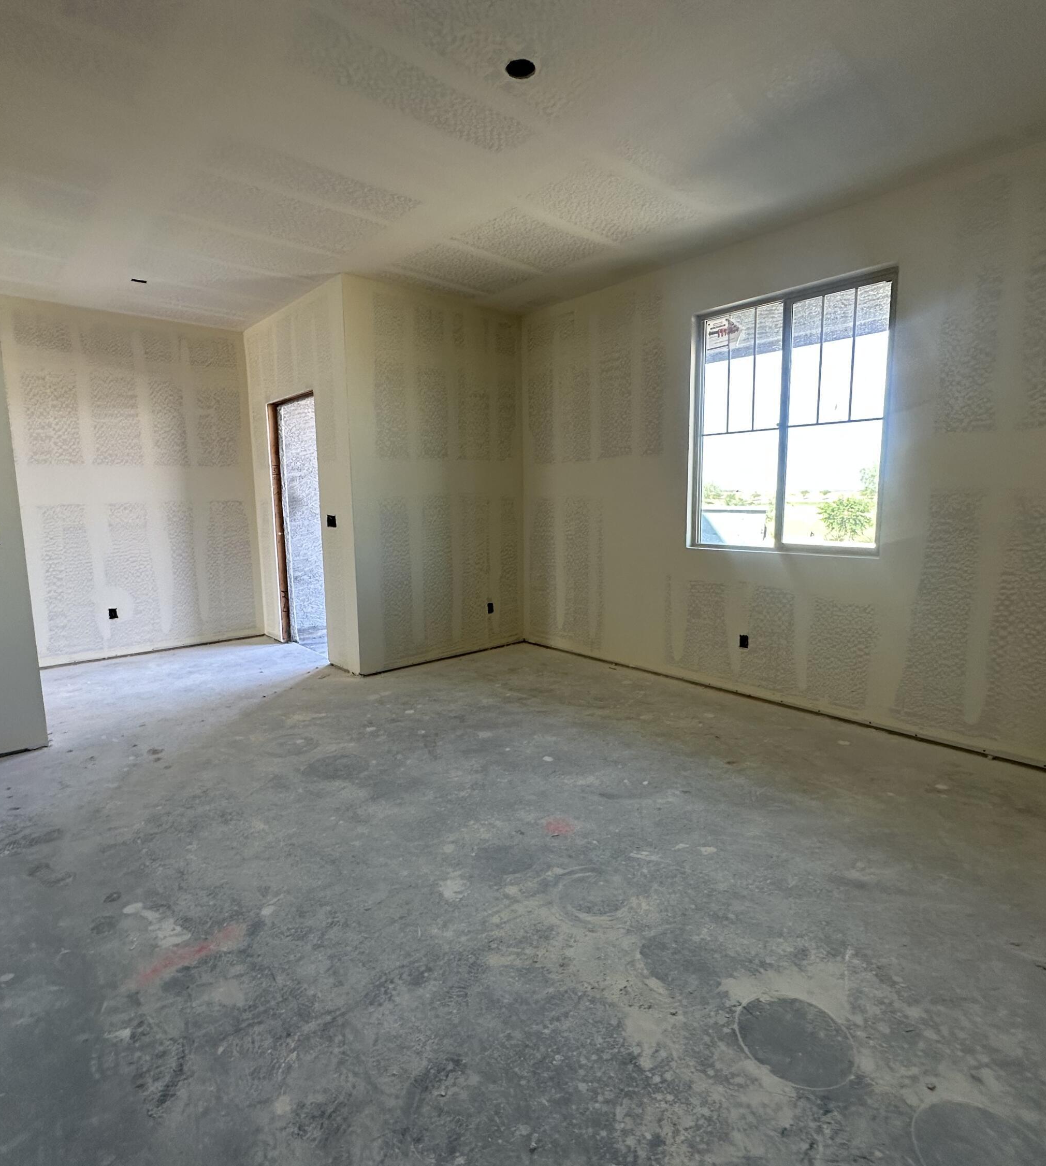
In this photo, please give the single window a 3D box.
[{"bbox_3d":[1.532,-0.913,3.702,0.100,1.455,1.180,-7,10,-41],"label":"single window"}]

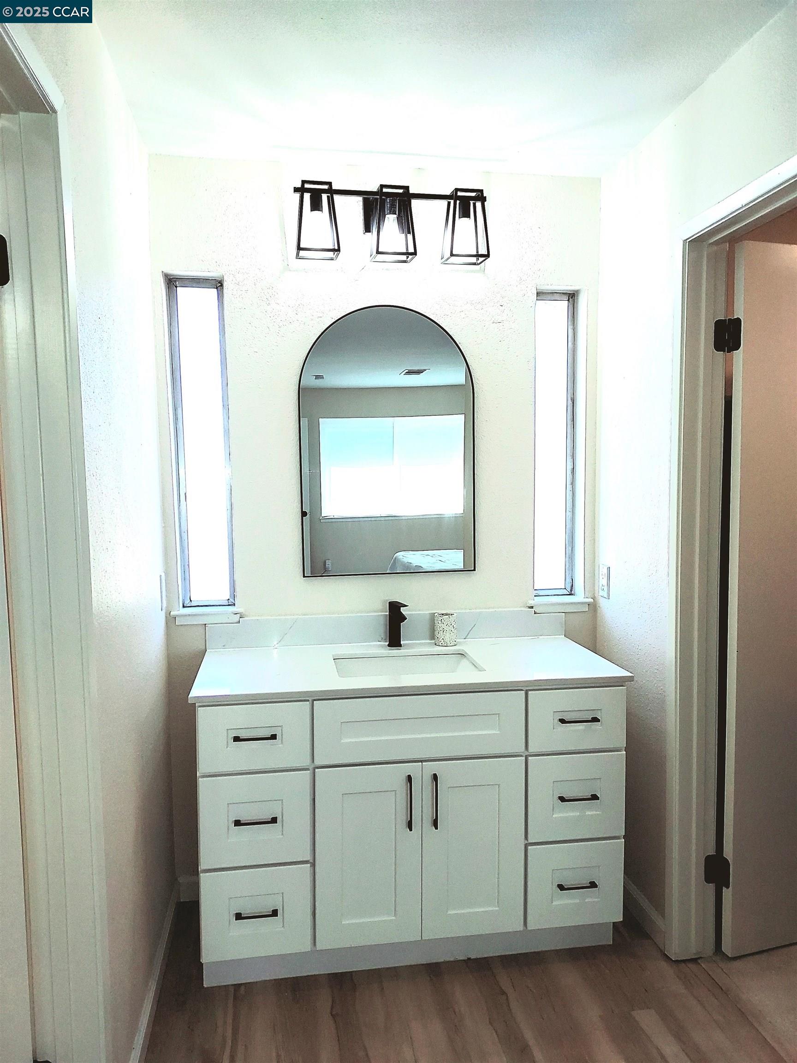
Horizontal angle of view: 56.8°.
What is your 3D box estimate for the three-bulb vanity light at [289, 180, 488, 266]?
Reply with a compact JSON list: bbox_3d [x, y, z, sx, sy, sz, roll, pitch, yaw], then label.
[{"bbox_3d":[-0.025,-0.978,2.387,0.617,0.215,0.195,-1,4,-9],"label":"three-bulb vanity light"}]

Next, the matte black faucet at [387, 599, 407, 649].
[{"bbox_3d":[-0.004,0.317,2.465,0.046,0.158,0.170,-1,4,-9],"label":"matte black faucet"}]

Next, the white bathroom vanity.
[{"bbox_3d":[0.024,0.786,2.329,1.250,0.933,0.568,-1,4,-9],"label":"white bathroom vanity"}]

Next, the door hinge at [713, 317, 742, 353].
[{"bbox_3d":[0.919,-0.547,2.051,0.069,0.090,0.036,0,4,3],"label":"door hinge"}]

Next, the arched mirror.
[{"bbox_3d":[-0.034,-0.308,2.520,0.600,0.911,0.025,-1,4,-9],"label":"arched mirror"}]

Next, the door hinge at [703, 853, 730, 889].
[{"bbox_3d":[0.937,1.001,2.160,0.069,0.090,0.036,0,4,3],"label":"door hinge"}]

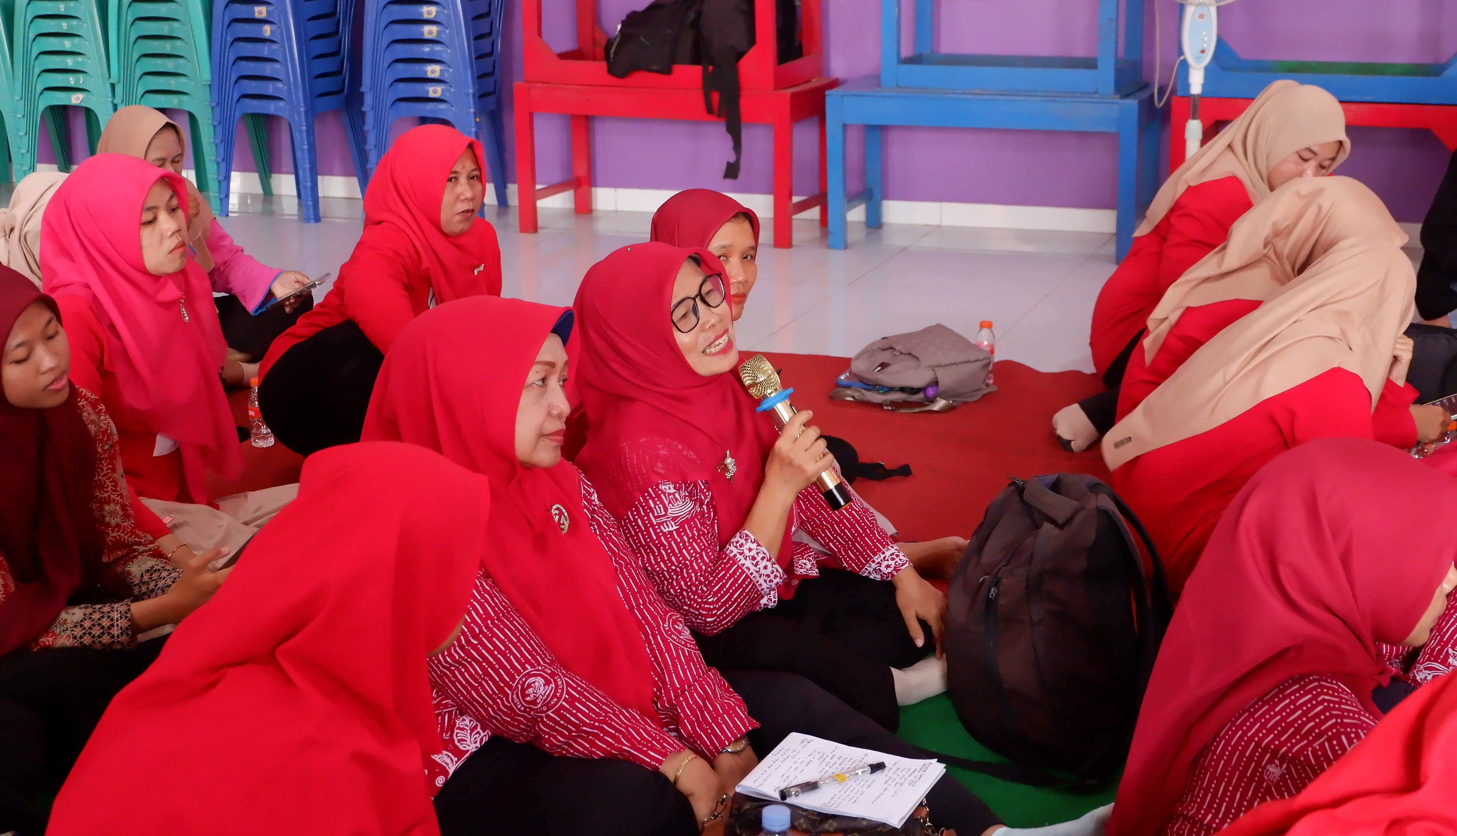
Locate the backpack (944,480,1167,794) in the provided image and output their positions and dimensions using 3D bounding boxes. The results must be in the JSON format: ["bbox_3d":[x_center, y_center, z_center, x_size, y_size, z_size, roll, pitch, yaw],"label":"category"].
[{"bbox_3d":[0.485,0.259,3.183,0.270,0.440,0.300,-9,17,-25],"label":"backpack"}]

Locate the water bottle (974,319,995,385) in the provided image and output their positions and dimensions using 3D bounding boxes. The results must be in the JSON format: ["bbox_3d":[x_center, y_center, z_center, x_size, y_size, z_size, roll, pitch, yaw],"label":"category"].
[{"bbox_3d":[0.623,-0.159,5.212,0.052,0.155,0.052,-1,15,0],"label":"water bottle"}]

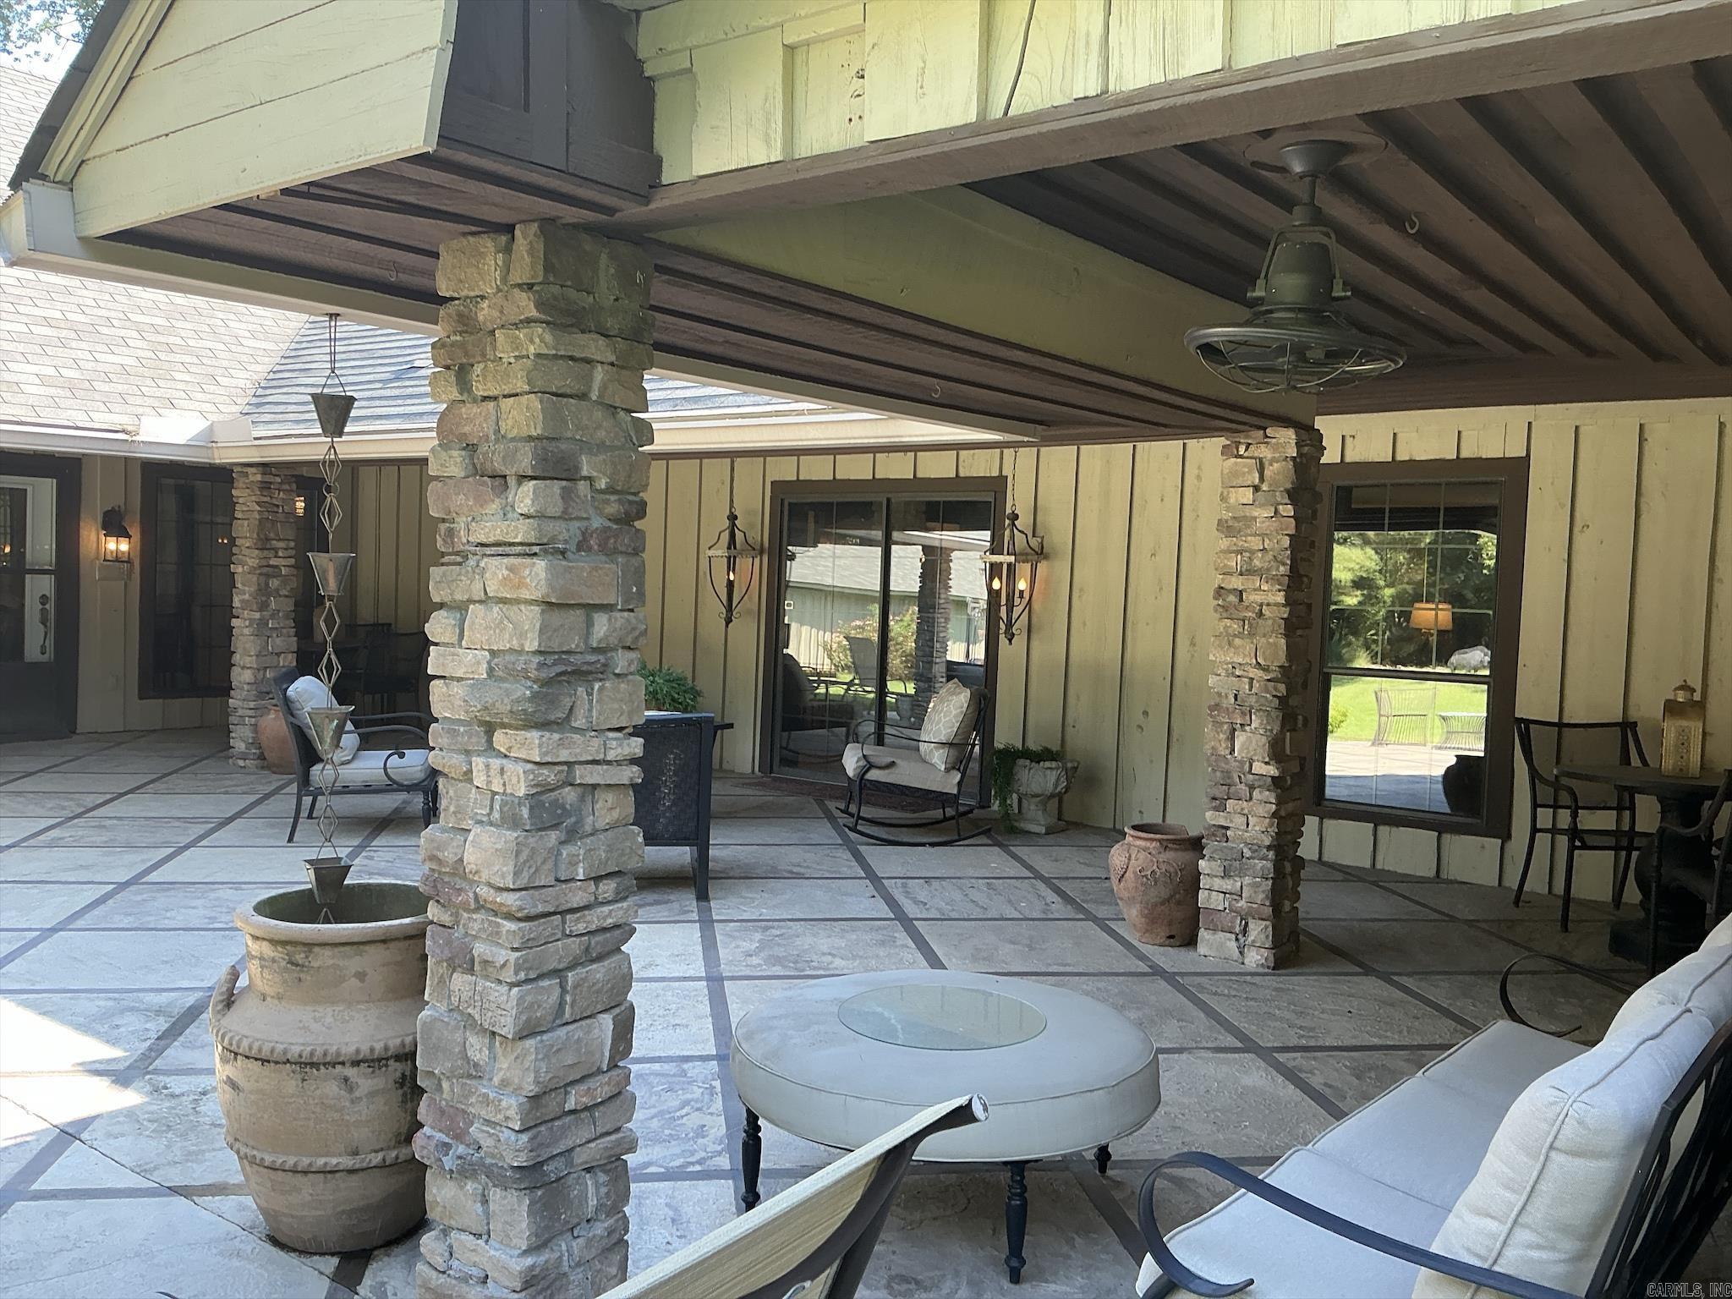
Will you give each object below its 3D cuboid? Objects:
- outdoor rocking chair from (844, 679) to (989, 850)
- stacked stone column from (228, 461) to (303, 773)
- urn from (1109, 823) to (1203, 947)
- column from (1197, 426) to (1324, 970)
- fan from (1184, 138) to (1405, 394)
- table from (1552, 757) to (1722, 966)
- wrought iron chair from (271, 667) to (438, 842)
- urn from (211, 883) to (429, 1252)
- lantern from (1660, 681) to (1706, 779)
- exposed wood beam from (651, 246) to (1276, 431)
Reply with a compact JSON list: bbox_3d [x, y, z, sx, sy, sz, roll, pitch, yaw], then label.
[{"bbox_3d":[0.277,0.628,8.153,0.870,0.914,0.650,1,3,-6],"label":"outdoor rocking chair"},{"bbox_3d":[-4.284,-0.242,10.022,0.335,2.139,0.335,4,4,36],"label":"stacked stone column"},{"bbox_3d":[1.302,1.008,6.034,0.485,0.470,0.485,3,3,13],"label":"urn"},{"bbox_3d":[1.624,0.196,5.750,0.325,2.144,0.325,4,4,36],"label":"column"},{"bbox_3d":[0.976,-0.841,3.109,0.485,0.527,0.485,3,3,17],"label":"fan"},{"bbox_3d":[3.585,0.935,6.227,1.000,0.739,1.000,4,4,30],"label":"table"},{"bbox_3d":[-2.815,0.555,7.818,0.840,0.899,0.760,1,3,-14],"label":"wrought iron chair"},{"bbox_3d":[-1.202,0.950,3.221,0.570,0.752,0.540,1,4,-20],"label":"urn"},{"bbox_3d":[3.655,0.353,6.263,0.160,0.423,0.150,4,4,30],"label":"lantern"},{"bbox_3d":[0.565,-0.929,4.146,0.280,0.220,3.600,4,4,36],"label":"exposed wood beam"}]

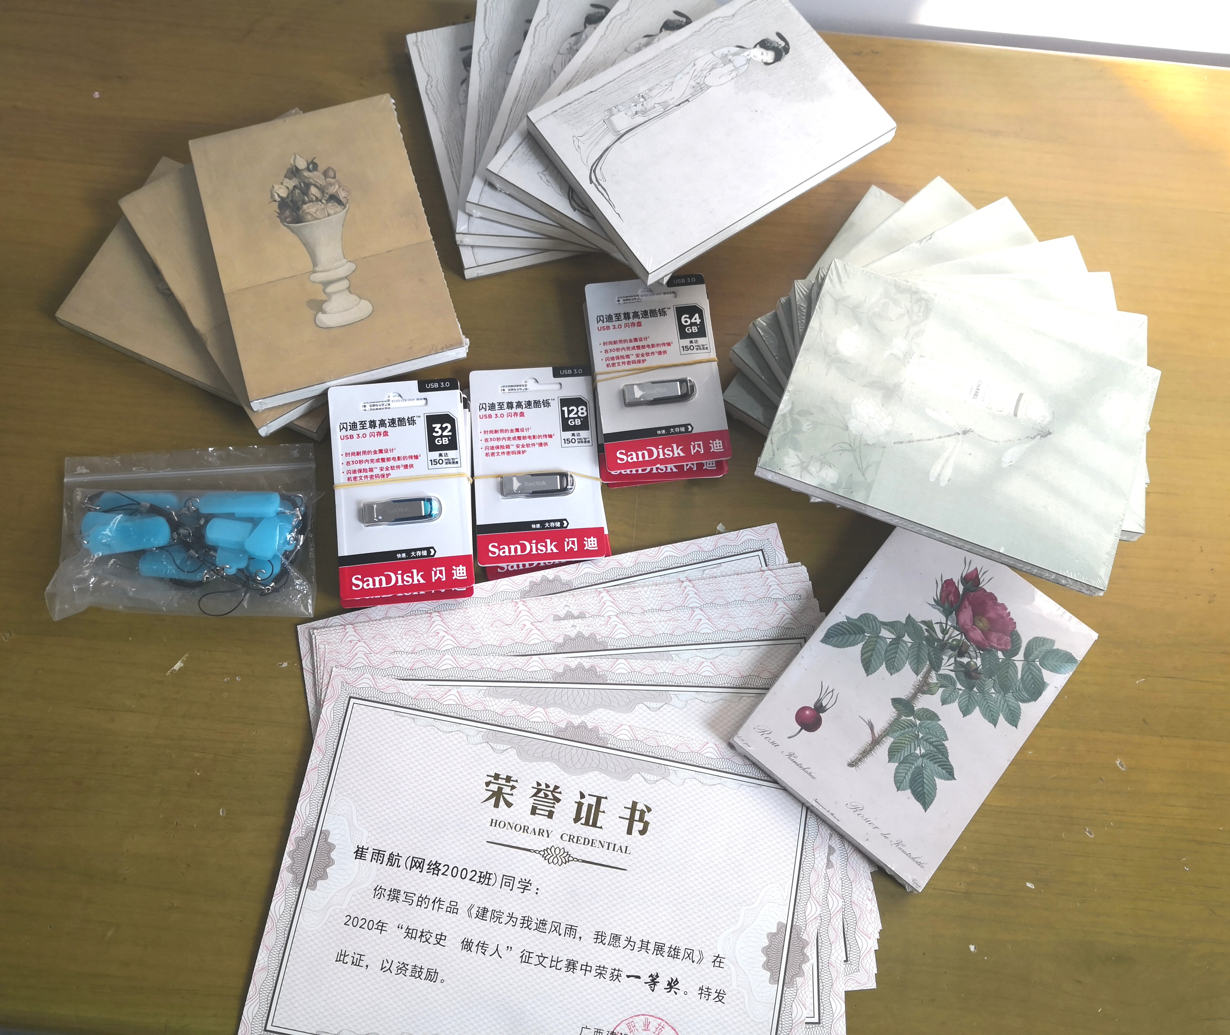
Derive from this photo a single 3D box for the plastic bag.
[{"bbox_3d":[-0.259,0.007,0.641,0.154,0.024,0.107,-2,73,-3],"label":"plastic bag"}]

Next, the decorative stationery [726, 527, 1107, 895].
[{"bbox_3d":[0.178,0.101,0.635,0.131,0.015,0.188,39,75,8],"label":"decorative stationery"}]

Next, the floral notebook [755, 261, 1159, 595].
[{"bbox_3d":[0.186,-0.051,0.582,0.188,0.015,0.131,20,74,5],"label":"floral notebook"}]

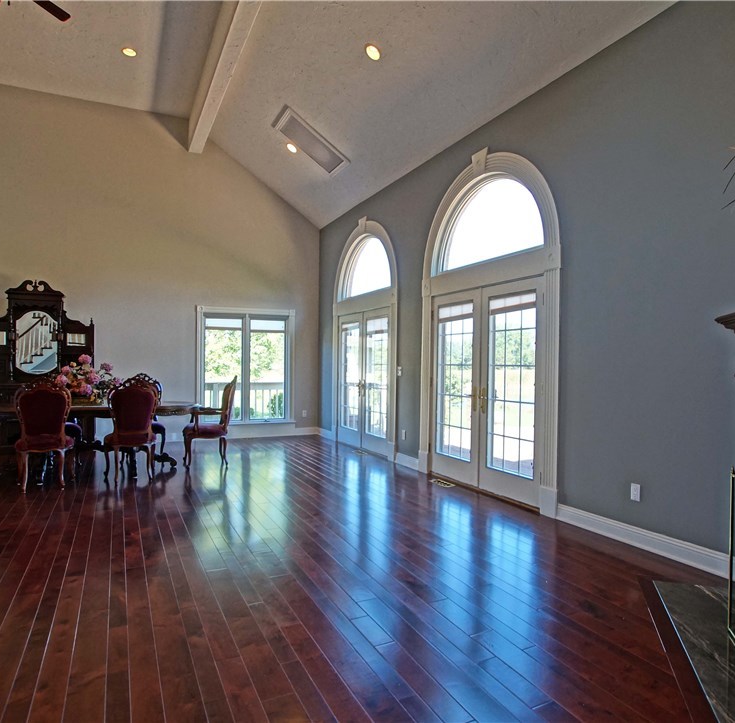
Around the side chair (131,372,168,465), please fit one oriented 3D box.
[{"bbox_3d":[-2.969,0.725,6.349,0.500,1.080,0.580,1,0,-28],"label":"side chair"}]

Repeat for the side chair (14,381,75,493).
[{"bbox_3d":[-3.230,0.711,4.859,0.500,1.090,0.570,1,0,-28],"label":"side chair"}]

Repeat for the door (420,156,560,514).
[{"bbox_3d":[1.144,-0.408,4.925,0.140,3.440,2.050,1,0,-28],"label":"door"}]

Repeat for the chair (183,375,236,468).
[{"bbox_3d":[-1.989,0.731,6.092,0.630,1.090,0.580,1,0,-28],"label":"chair"}]

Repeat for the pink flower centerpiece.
[{"bbox_3d":[-3.181,0.209,5.515,0.680,0.570,0.500,1,0,-28],"label":"pink flower centerpiece"}]

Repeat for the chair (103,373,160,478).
[{"bbox_3d":[-2.576,0.726,5.313,0.500,1.080,0.580,1,0,-28],"label":"chair"}]

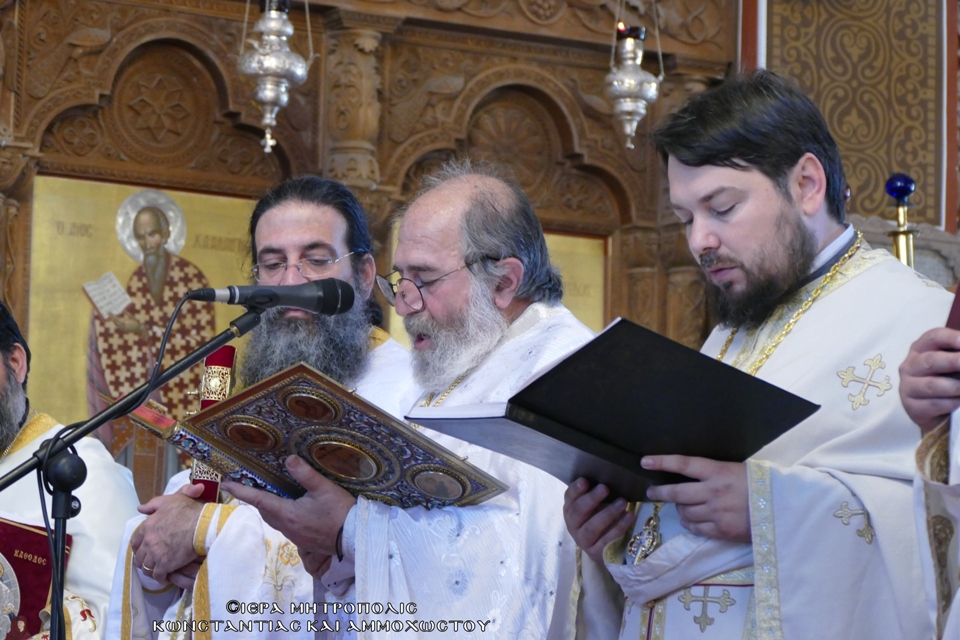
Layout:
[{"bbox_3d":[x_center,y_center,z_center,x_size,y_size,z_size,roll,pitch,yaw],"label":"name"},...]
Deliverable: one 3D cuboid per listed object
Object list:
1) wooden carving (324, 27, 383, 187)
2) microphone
[{"bbox_3d":[-0.253,-0.450,7.800,0.122,0.318,0.080,6,-9,-30],"label":"wooden carving"},{"bbox_3d":[-0.283,-0.032,5.000,0.230,0.051,0.051,1,-7,-15],"label":"microphone"}]

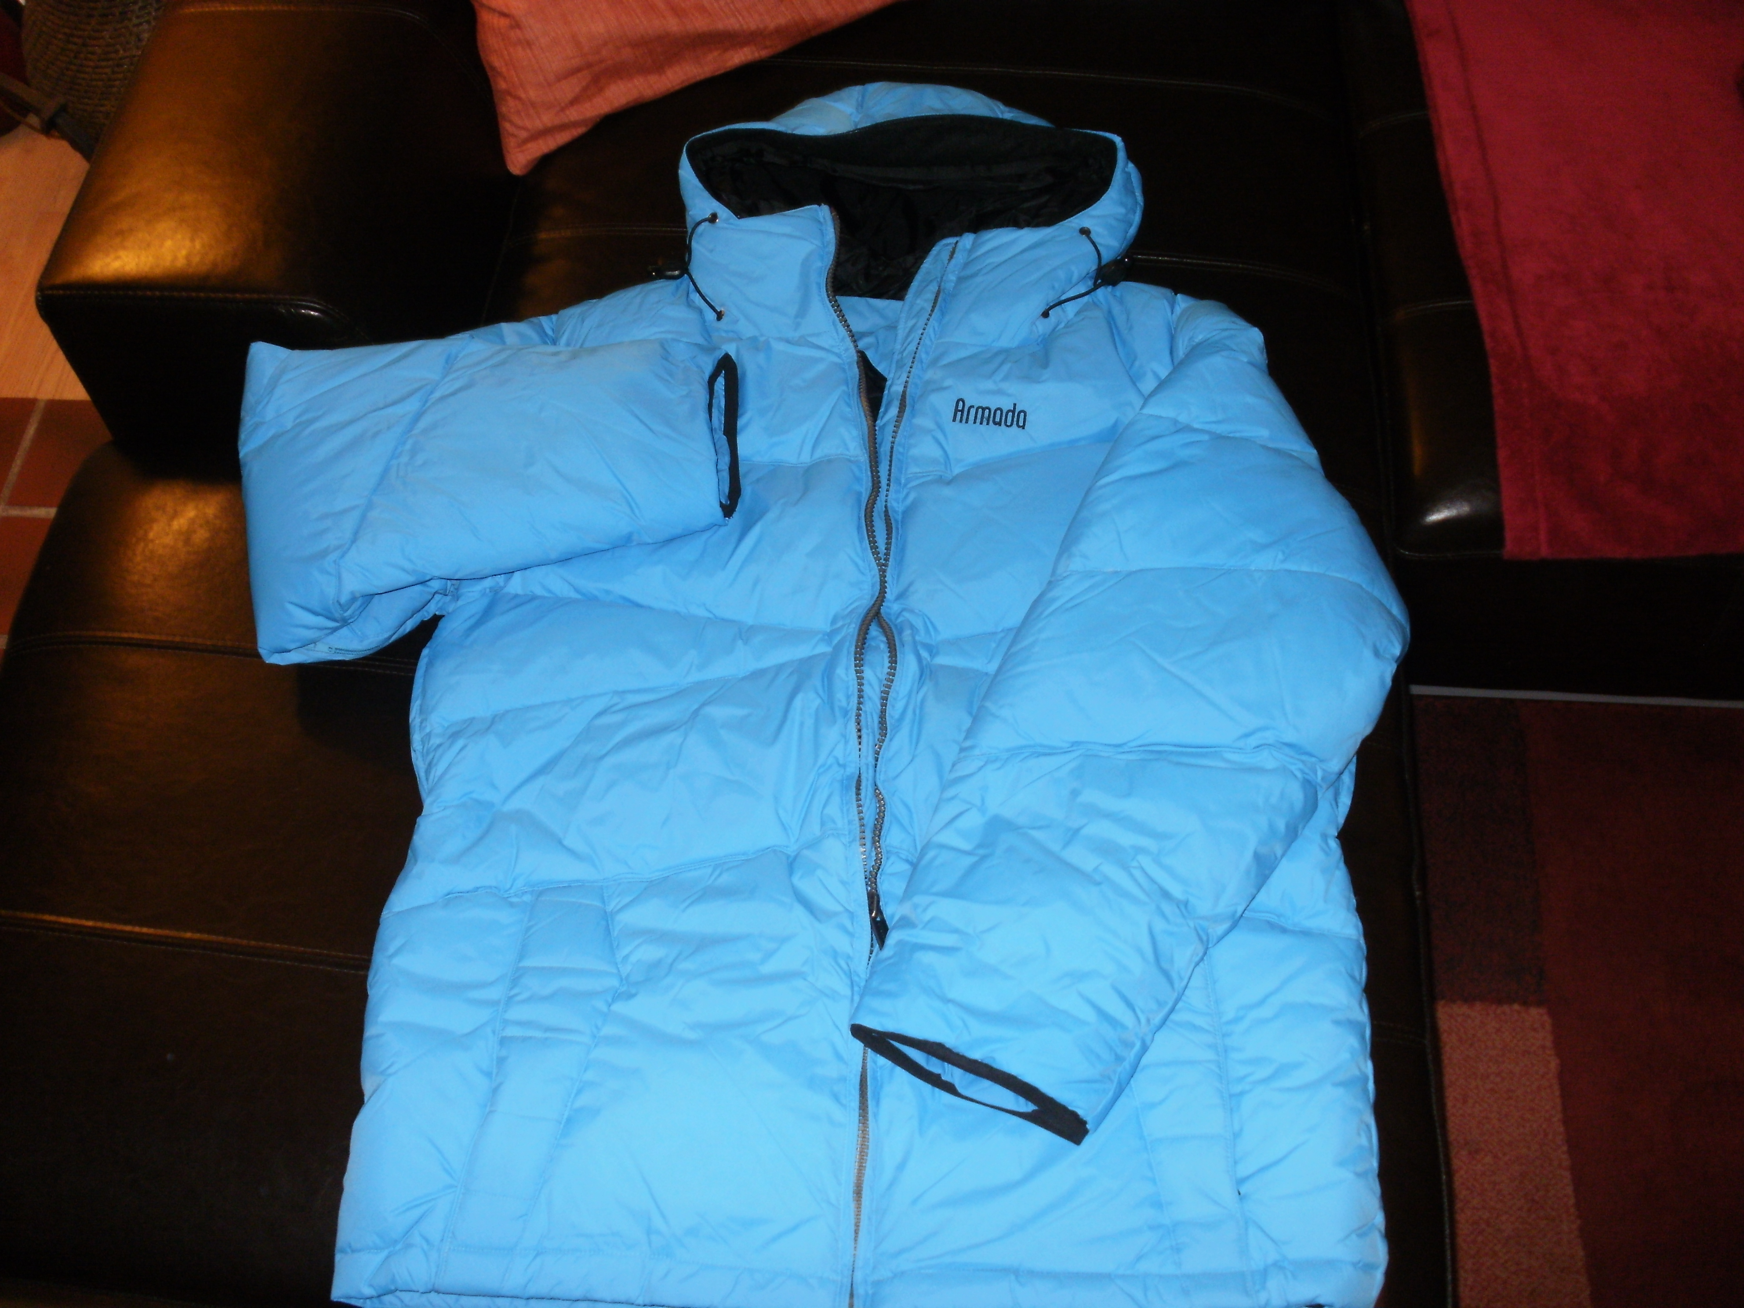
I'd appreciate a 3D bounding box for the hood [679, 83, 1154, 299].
[{"bbox_3d":[0.029,-0.353,1.392,0.345,0.150,0.220,2,59,2],"label":"hood"}]

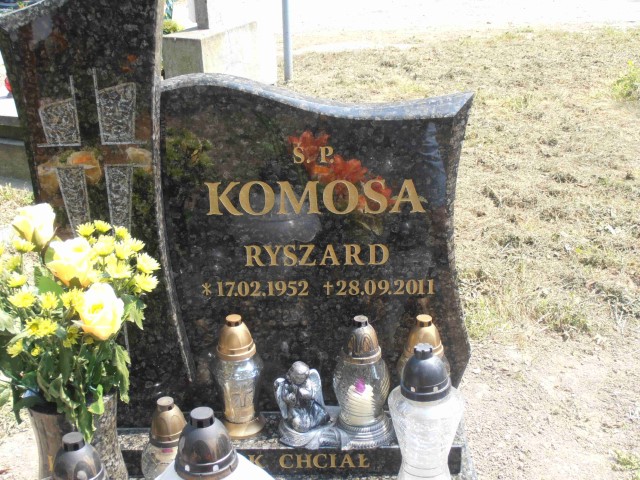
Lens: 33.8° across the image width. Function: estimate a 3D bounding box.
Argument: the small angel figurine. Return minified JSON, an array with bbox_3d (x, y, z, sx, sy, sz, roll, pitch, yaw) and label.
[{"bbox_3d":[-0.025,0.314,2.100,0.122,0.168,0.105,-1,23,0],"label":"small angel figurine"}]

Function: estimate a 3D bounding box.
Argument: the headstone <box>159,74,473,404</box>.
[{"bbox_3d":[0.001,0.021,2.111,0.610,0.701,0.085,-1,23,0],"label":"headstone"}]

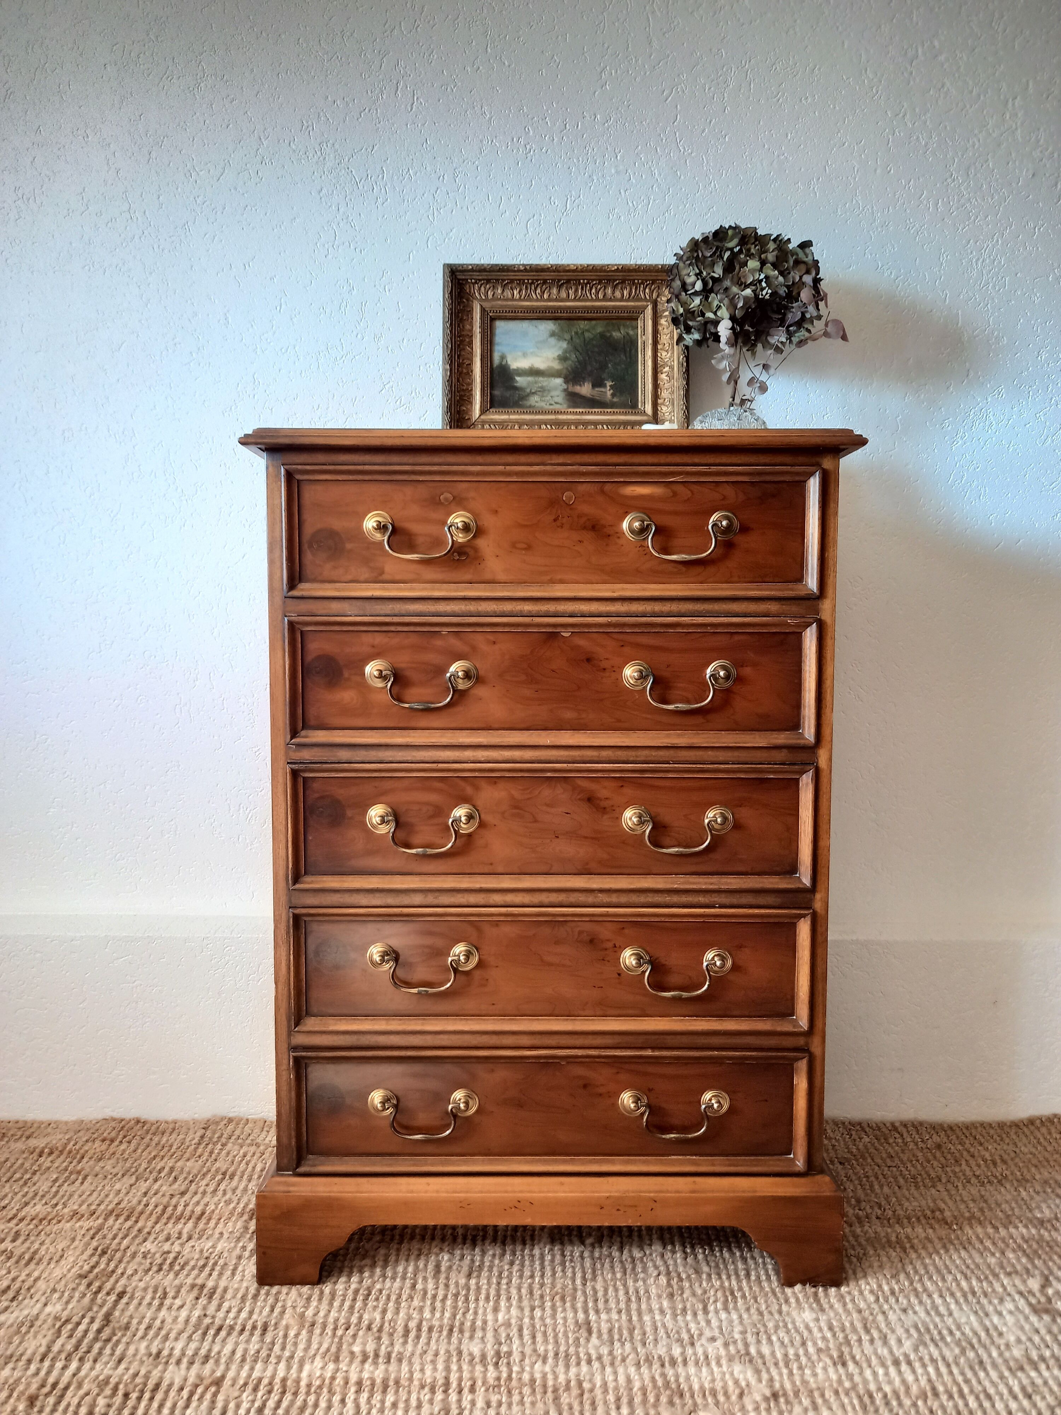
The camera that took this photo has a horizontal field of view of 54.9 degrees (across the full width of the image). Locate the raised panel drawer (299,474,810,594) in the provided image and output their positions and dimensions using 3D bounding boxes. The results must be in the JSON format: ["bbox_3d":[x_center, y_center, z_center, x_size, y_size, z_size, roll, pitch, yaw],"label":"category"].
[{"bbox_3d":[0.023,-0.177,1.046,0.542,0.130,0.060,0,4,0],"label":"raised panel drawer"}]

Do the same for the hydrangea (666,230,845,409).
[{"bbox_3d":[0.265,-0.456,1.192,0.211,0.208,0.180,0,4,0],"label":"hydrangea"}]

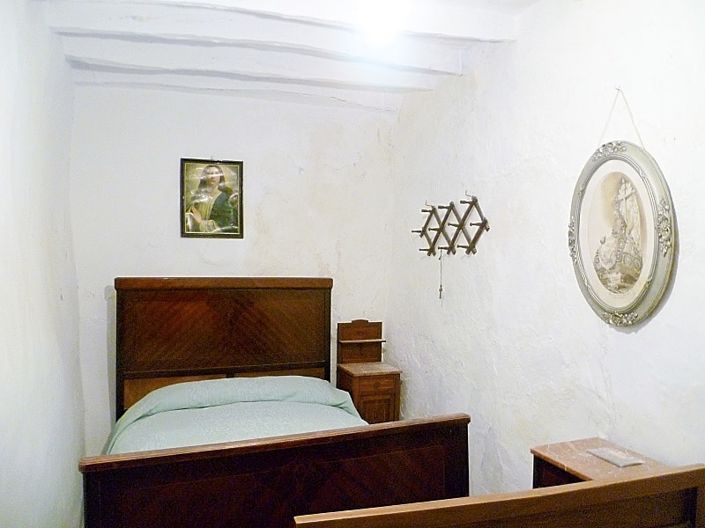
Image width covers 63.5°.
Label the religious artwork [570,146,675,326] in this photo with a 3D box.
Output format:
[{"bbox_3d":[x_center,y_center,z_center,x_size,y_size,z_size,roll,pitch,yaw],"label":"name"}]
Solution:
[{"bbox_3d":[1.069,-0.122,2.299,0.060,0.745,0.505,0,1,-19],"label":"religious artwork"}]

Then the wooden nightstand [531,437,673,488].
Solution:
[{"bbox_3d":[0.966,1.153,2.208,0.360,0.800,0.410,0,1,-19],"label":"wooden nightstand"}]

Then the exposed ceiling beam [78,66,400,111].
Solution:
[{"bbox_3d":[-0.709,-1.273,4.066,2.320,0.170,0.150,0,1,-19],"label":"exposed ceiling beam"}]

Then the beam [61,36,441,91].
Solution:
[{"bbox_3d":[-0.574,-1.262,3.674,2.320,0.180,0.160,0,1,-19],"label":"beam"}]

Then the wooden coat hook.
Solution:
[{"bbox_3d":[0.590,-0.227,3.642,0.110,0.350,0.830,0,1,-19],"label":"wooden coat hook"}]

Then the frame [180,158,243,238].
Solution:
[{"bbox_3d":[-0.982,-0.453,4.007,0.422,0.548,0.030,0,1,-19],"label":"frame"}]

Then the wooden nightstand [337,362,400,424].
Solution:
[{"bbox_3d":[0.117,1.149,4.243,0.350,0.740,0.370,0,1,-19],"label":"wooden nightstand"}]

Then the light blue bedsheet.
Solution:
[{"bbox_3d":[-0.549,0.984,3.043,1.490,0.410,1.820,0,1,-19],"label":"light blue bedsheet"}]

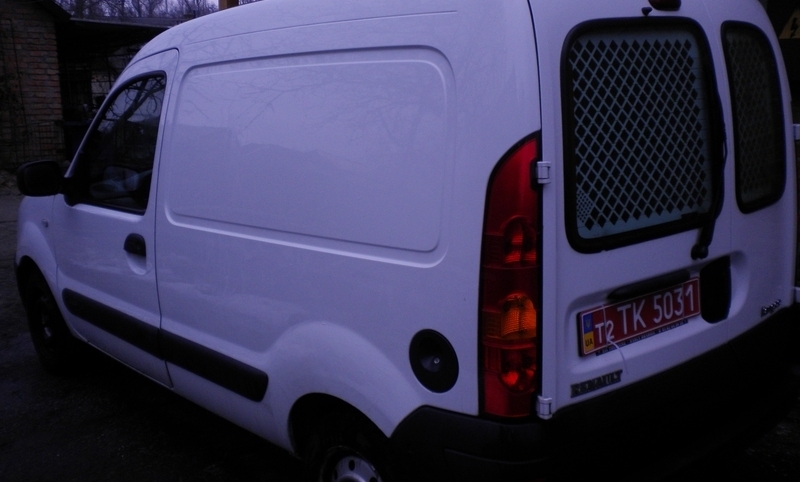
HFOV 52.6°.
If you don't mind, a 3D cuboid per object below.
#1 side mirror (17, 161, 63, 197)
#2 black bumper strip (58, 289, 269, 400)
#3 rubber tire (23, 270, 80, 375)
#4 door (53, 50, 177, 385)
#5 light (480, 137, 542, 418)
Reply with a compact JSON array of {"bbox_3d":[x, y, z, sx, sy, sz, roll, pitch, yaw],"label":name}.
[{"bbox_3d":[-1.561,-0.270,3.509,0.180,0.160,0.120,-12,15,-41],"label":"side mirror"},{"bbox_3d":[-0.980,0.355,3.122,0.038,0.115,1.745,-12,15,-41],"label":"black bumper strip"},{"bbox_3d":[-1.824,0.438,4.293,0.175,0.576,0.576,-12,15,-41],"label":"rubber tire"},{"bbox_3d":[-1.163,-0.121,3.346,0.200,1.250,1.180,-12,15,-41],"label":"door"},{"bbox_3d":[0.235,0.089,1.802,0.130,0.640,0.125,-12,15,-41],"label":"light"}]

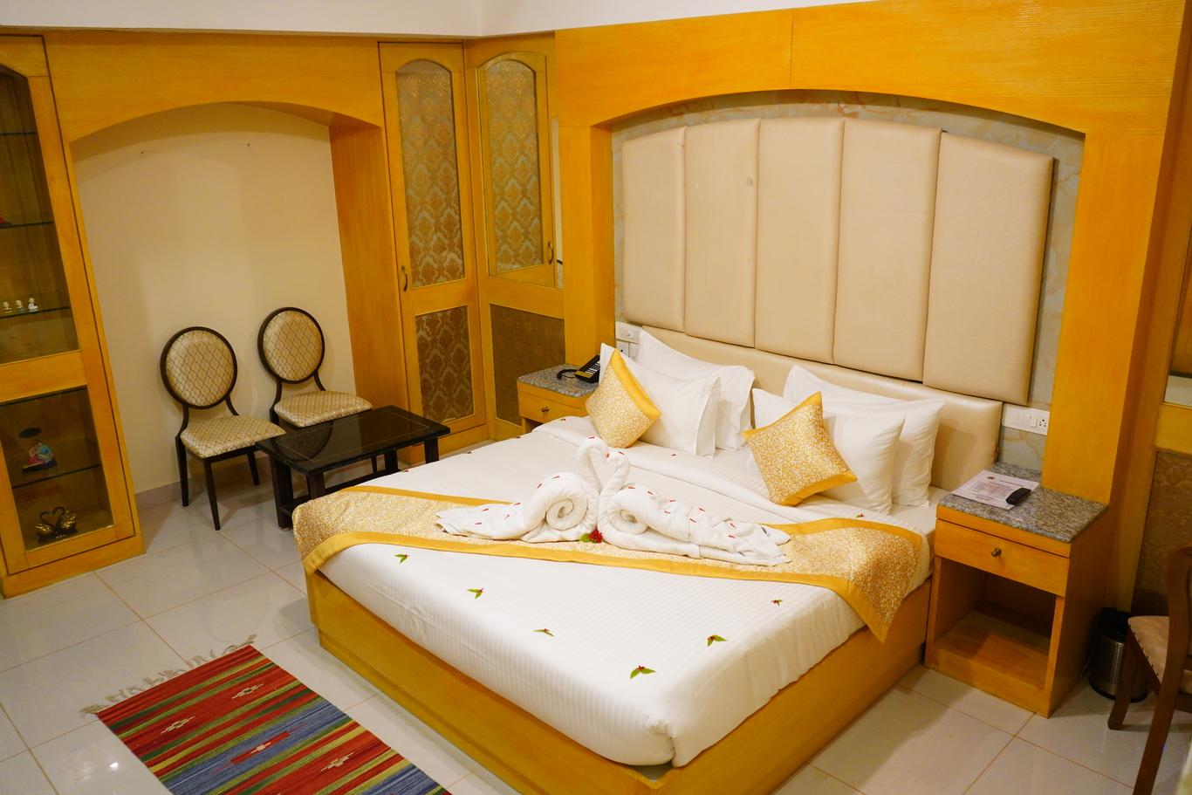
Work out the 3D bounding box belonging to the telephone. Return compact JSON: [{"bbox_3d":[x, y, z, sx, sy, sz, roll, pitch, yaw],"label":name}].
[{"bbox_3d":[-0.005,-0.157,5.025,0.185,0.100,0.175,-17,23,-42],"label":"telephone"}]

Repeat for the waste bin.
[{"bbox_3d":[1.902,0.927,3.340,0.190,0.270,0.190,-17,23,-42],"label":"waste bin"}]

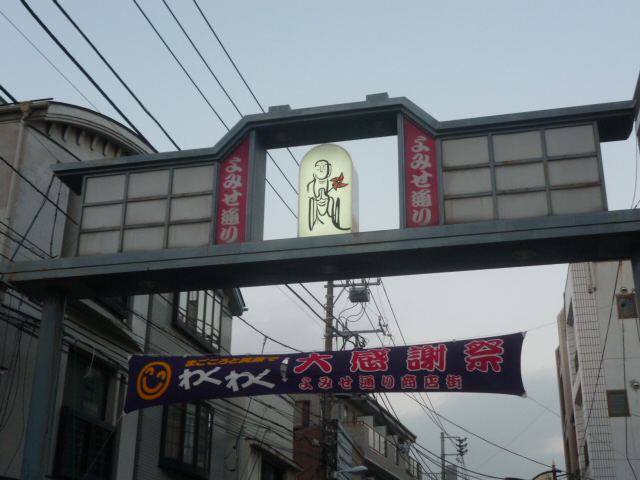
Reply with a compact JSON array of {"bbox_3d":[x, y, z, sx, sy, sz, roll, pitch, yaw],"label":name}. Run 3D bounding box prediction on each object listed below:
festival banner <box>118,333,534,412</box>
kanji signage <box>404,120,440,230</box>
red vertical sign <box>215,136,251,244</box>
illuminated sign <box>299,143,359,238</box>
[{"bbox_3d":[-0.048,1.597,10.489,4.810,0.730,0.100,-5,-22,13],"label":"festival banner"},{"bbox_3d":[1.223,-0.830,10.690,0.376,1.464,0.120,-5,-22,13],"label":"kanji signage"},{"bbox_3d":[-1.088,-0.632,11.208,0.376,1.464,0.120,-5,-22,13],"label":"red vertical sign"},{"bbox_3d":[0.115,-0.540,11.089,0.660,1.250,0.450,-5,-22,13],"label":"illuminated sign"}]

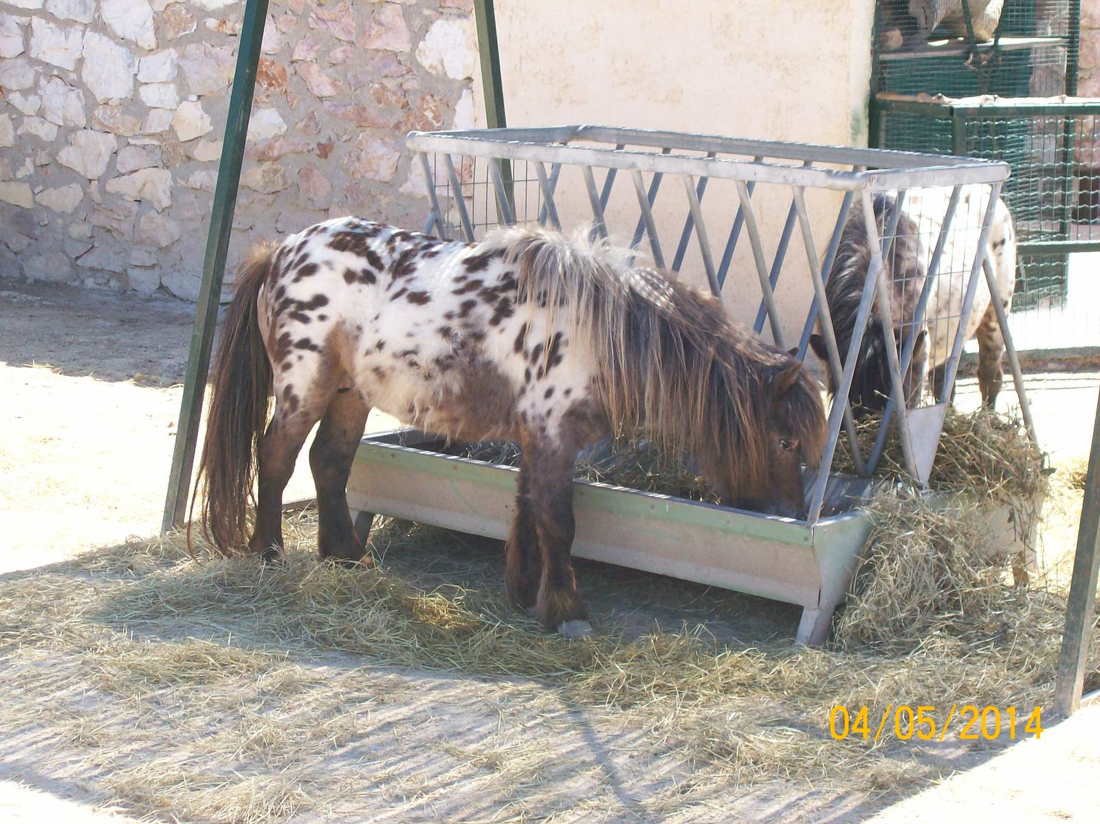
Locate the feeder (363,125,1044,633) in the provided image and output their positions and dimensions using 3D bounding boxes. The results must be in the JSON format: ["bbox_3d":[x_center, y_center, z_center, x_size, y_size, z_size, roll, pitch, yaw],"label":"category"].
[{"bbox_3d":[0.387,-0.147,7.300,1.524,1.100,1.012,10,13,40],"label":"feeder"}]

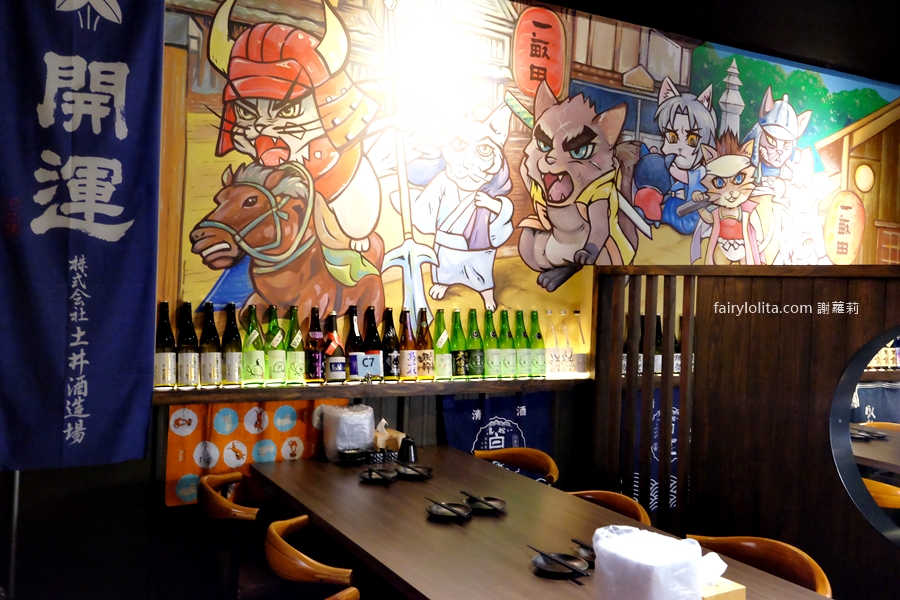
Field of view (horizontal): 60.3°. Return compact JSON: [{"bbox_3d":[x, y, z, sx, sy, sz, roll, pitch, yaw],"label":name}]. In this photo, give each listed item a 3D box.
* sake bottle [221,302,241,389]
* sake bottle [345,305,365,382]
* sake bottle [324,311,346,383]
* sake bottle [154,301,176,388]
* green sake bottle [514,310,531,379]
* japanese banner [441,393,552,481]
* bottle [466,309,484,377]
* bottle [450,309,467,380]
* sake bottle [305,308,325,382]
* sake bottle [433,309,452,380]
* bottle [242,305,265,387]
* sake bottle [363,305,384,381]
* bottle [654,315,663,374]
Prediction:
[{"bbox_3d":[-0.792,0.162,2.823,0.075,0.307,0.075,2,-4,-31],"label":"sake bottle"},{"bbox_3d":[-0.378,0.176,3.063,0.075,0.304,0.075,0,-3,0],"label":"sake bottle"},{"bbox_3d":[-0.461,0.191,3.126,0.079,0.293,0.079,1,-7,-27],"label":"sake bottle"},{"bbox_3d":[-0.995,0.157,2.715,0.075,0.303,0.075,2,-4,-31],"label":"sake bottle"},{"bbox_3d":[0.323,0.197,3.485,0.078,0.298,0.078,-2,-7,0],"label":"green sake bottle"},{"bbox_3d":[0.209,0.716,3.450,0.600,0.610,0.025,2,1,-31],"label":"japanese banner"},{"bbox_3d":[0.108,0.190,3.357,0.078,0.298,0.078,-2,-7,0],"label":"bottle"},{"bbox_3d":[0.033,0.190,3.303,0.075,0.303,0.075,0,-3,0],"label":"bottle"},{"bbox_3d":[-0.518,0.171,2.984,0.078,0.294,0.078,2,-8,-31],"label":"sake bottle"},{"bbox_3d":[-0.035,0.189,3.261,0.075,0.300,0.075,0,-3,0],"label":"sake bottle"},{"bbox_3d":[-0.724,0.164,2.861,0.078,0.295,0.078,2,-8,-31],"label":"bottle"},{"bbox_3d":[-0.309,0.176,3.109,0.078,0.299,0.078,-2,-7,0],"label":"sake bottle"},{"bbox_3d":[1.054,0.218,3.895,0.074,0.316,0.074,1,-7,-27],"label":"bottle"}]

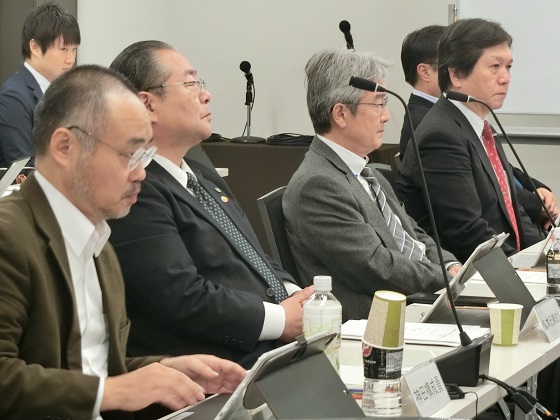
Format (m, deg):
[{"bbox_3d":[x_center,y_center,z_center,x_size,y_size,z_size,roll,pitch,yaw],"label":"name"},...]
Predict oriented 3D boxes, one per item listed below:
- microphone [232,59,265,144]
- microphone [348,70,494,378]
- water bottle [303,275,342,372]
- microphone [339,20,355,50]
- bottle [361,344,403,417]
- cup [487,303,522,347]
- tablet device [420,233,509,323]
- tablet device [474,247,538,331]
[{"bbox_3d":[-0.133,-0.462,9.736,0.150,0.335,0.150,2,6,17],"label":"microphone"},{"bbox_3d":[0.250,0.036,4.205,0.285,0.540,0.115,2,7,21],"label":"microphone"},{"bbox_3d":[0.075,0.218,4.056,0.068,0.210,0.068,0,6,0],"label":"water bottle"},{"bbox_3d":[0.287,-0.706,9.616,0.052,0.175,0.052,-12,17,18],"label":"microphone"},{"bbox_3d":[0.172,0.241,3.877,0.067,0.204,0.067,2,7,21],"label":"bottle"},{"bbox_3d":[0.447,0.229,4.580,0.072,0.077,0.072,0,6,0],"label":"cup"},{"bbox_3d":[0.395,0.141,4.956,0.020,0.208,0.260,38,16,11],"label":"tablet device"},{"bbox_3d":[0.481,0.165,4.857,0.020,0.175,0.250,-35,-5,18],"label":"tablet device"}]

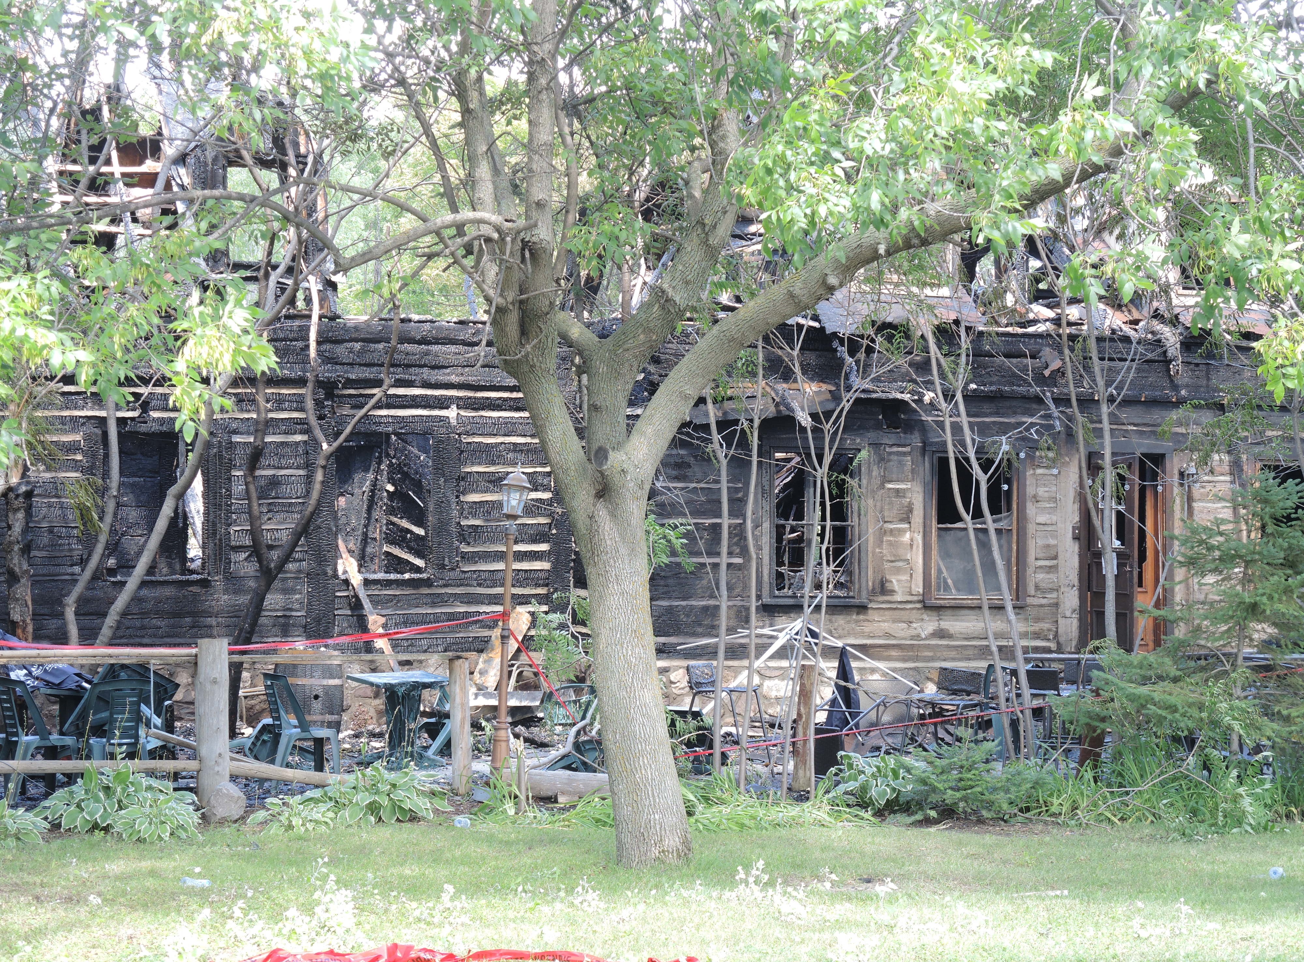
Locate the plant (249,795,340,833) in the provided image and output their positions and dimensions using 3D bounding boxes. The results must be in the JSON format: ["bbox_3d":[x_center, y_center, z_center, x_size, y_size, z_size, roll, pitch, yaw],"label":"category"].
[{"bbox_3d":[-2.248,2.076,17.400,0.570,0.220,0.520,0,-2,-7],"label":"plant"}]

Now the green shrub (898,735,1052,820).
[{"bbox_3d":[2.316,2.088,19.800,1.020,0.570,0.950,0,-2,0],"label":"green shrub"}]

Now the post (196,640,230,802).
[{"bbox_3d":[-2.914,1.606,18.500,0.215,1.140,0.215,0,-2,-9],"label":"post"}]

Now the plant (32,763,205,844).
[{"bbox_3d":[-3.485,2.085,18.200,1.000,0.430,0.900,0,-2,0],"label":"plant"}]

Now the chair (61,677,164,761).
[{"bbox_3d":[-3.764,1.802,19.600,0.460,0.850,0.530,1,-3,-21],"label":"chair"}]

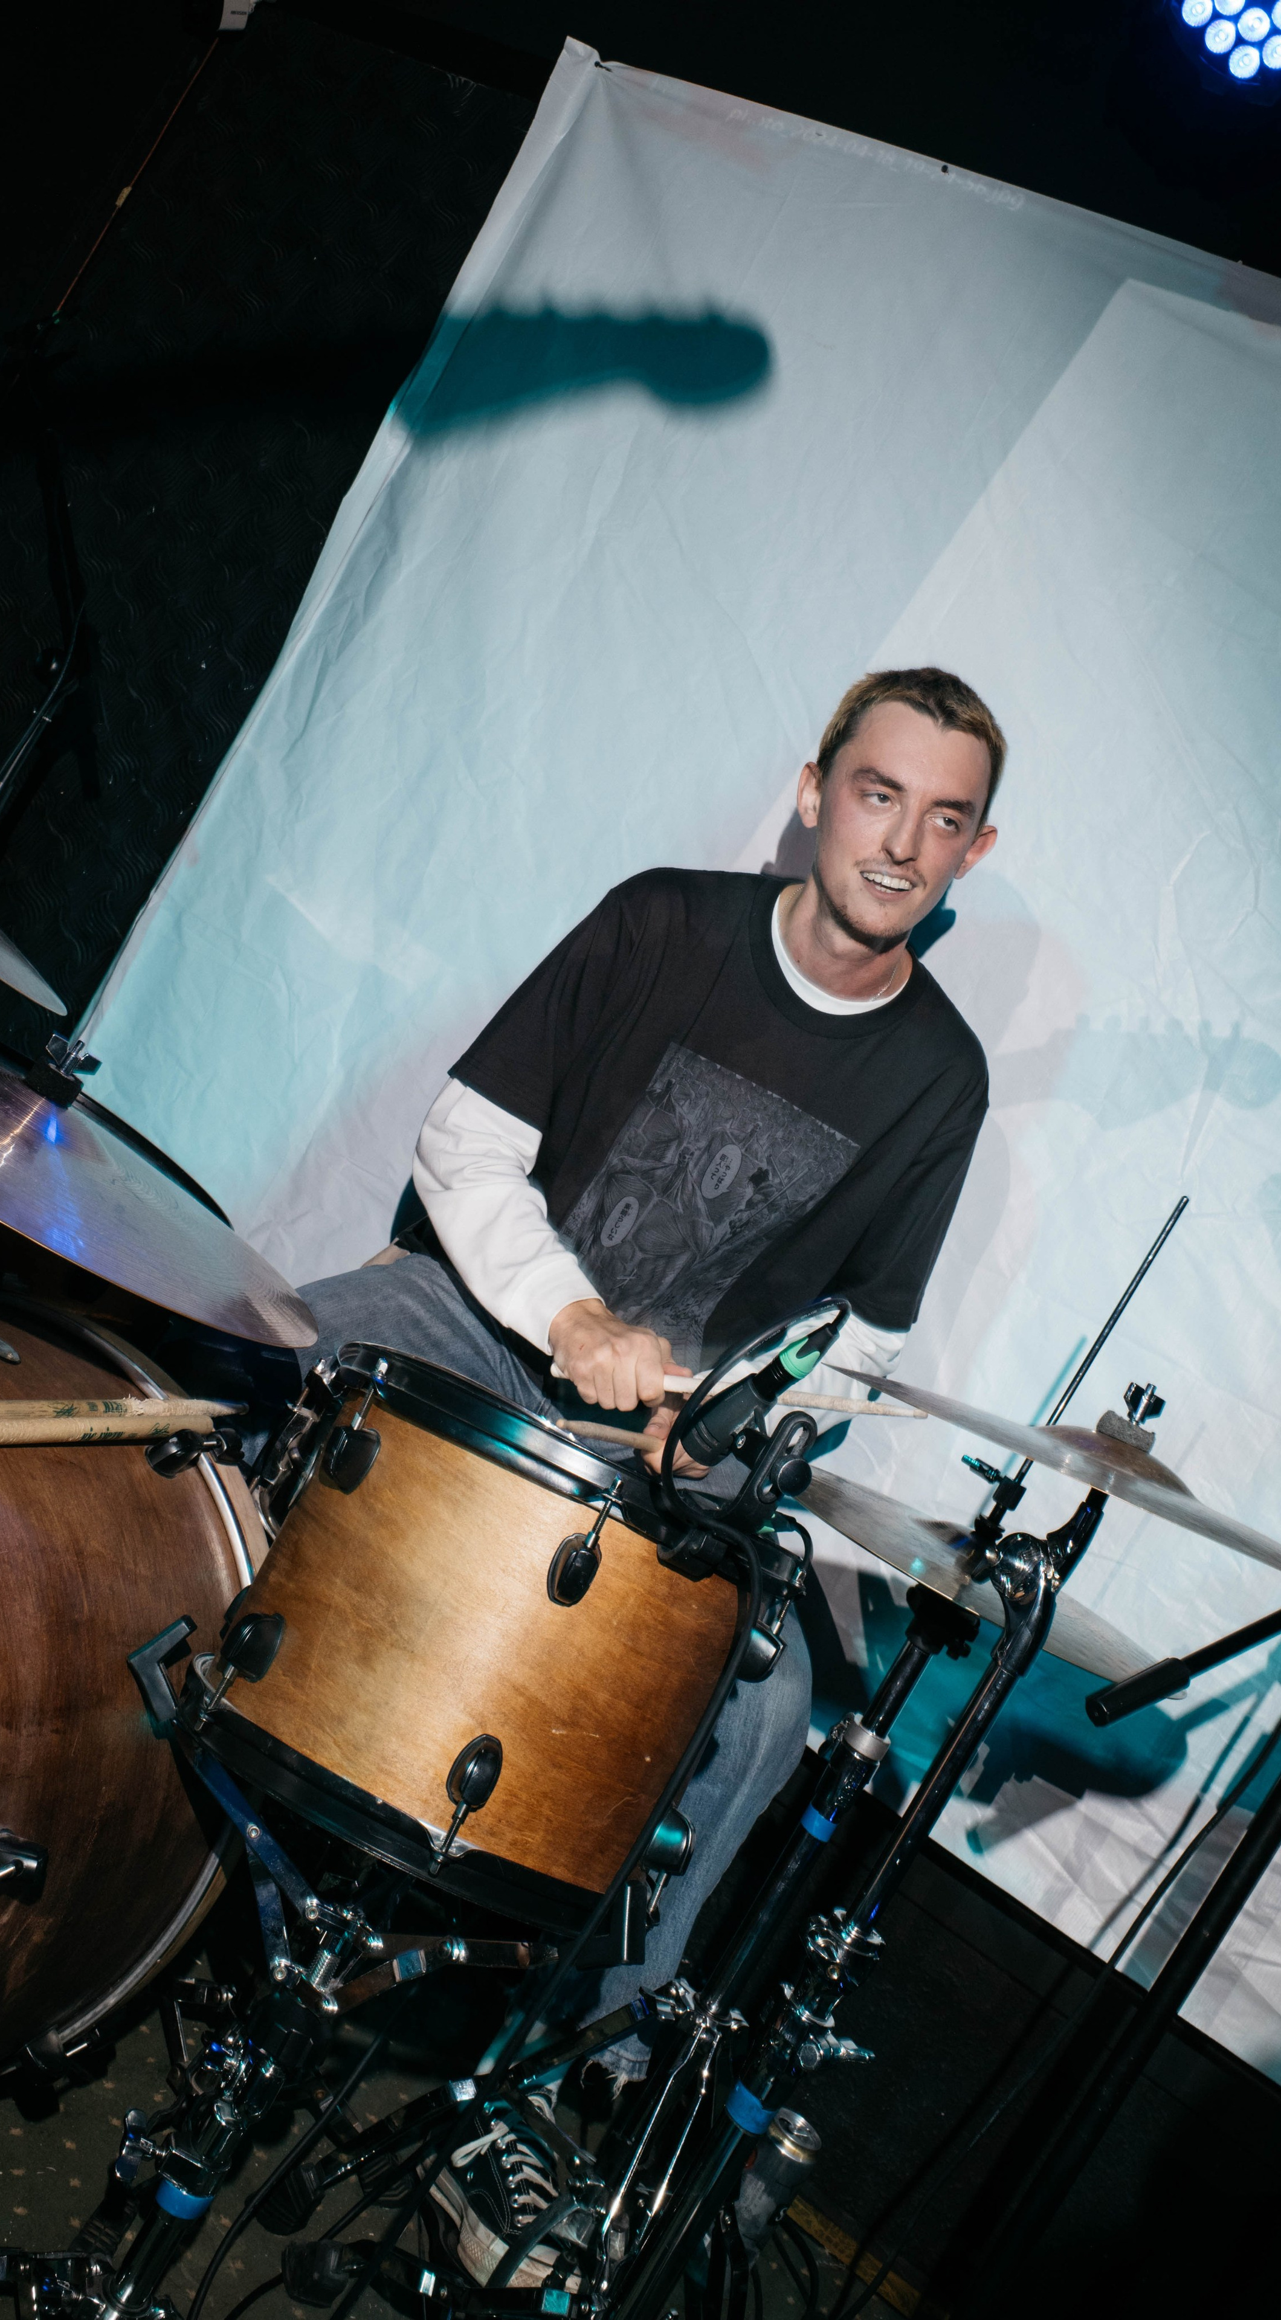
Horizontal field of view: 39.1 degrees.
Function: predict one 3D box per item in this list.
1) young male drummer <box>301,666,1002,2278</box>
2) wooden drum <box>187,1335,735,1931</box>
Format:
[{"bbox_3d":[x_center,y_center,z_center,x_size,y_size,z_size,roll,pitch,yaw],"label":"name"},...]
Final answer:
[{"bbox_3d":[-0.041,0.190,1.640,0.580,1.360,0.660,30,0,-9],"label":"young male drummer"},{"bbox_3d":[-0.103,0.314,1.215,0.338,0.262,0.338,28,-12,0],"label":"wooden drum"}]

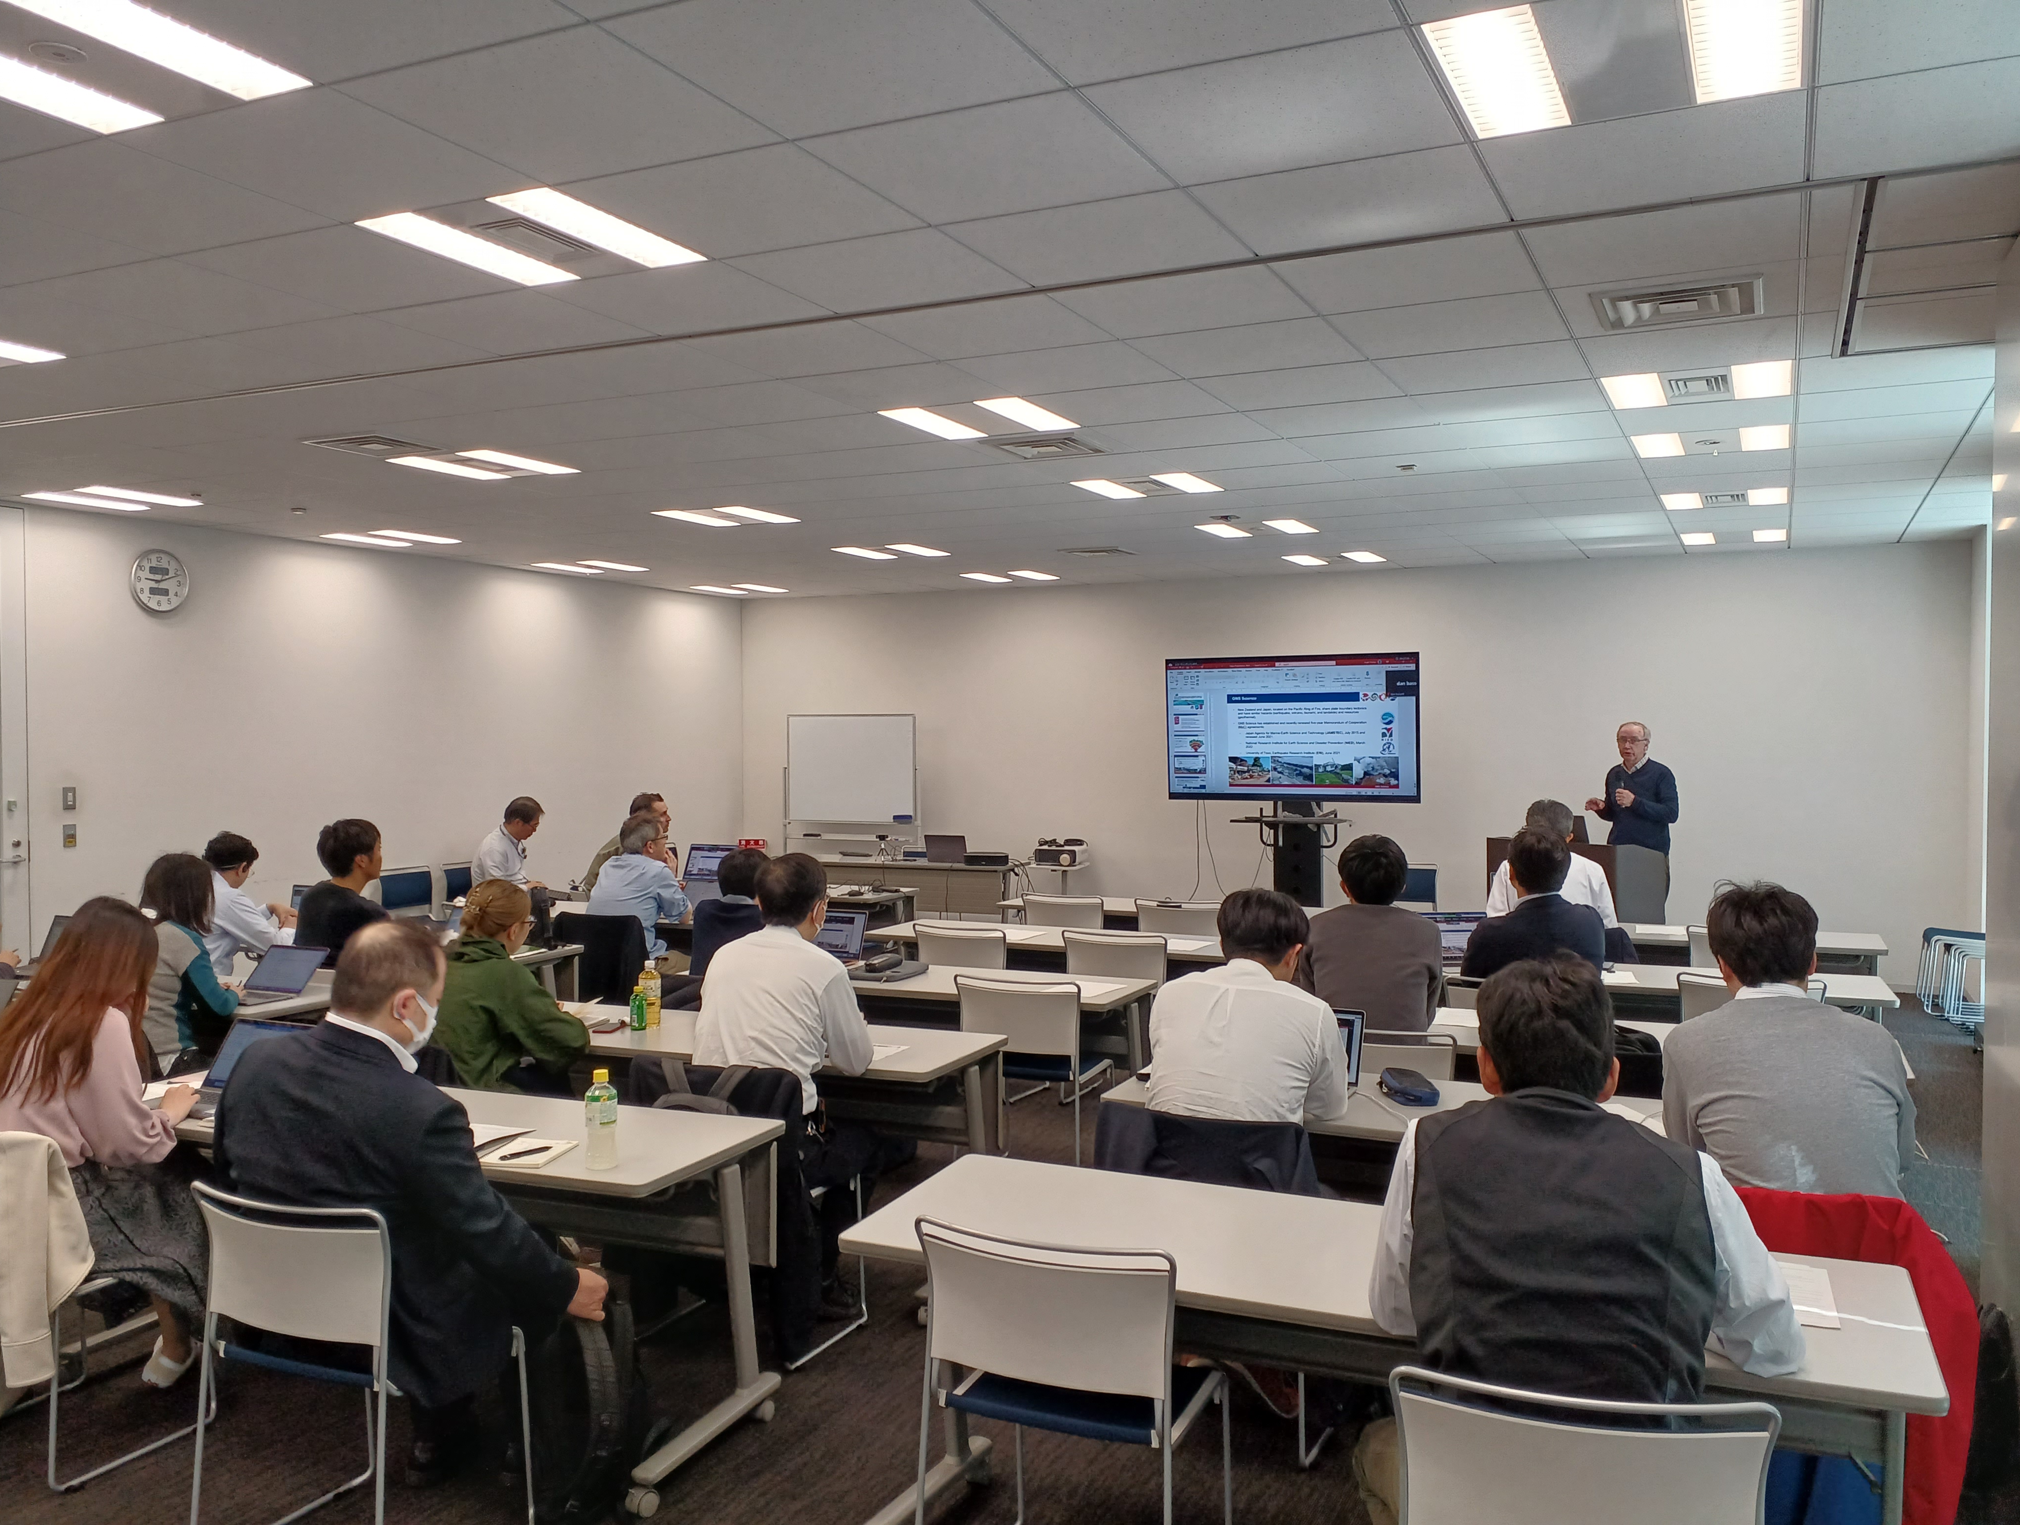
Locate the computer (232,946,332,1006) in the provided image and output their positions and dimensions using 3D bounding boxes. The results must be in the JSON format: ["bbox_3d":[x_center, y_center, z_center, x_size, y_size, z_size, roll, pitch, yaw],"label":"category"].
[{"bbox_3d":[-2.606,0.743,5.557,0.305,0.170,0.315,0,1,26],"label":"computer"}]

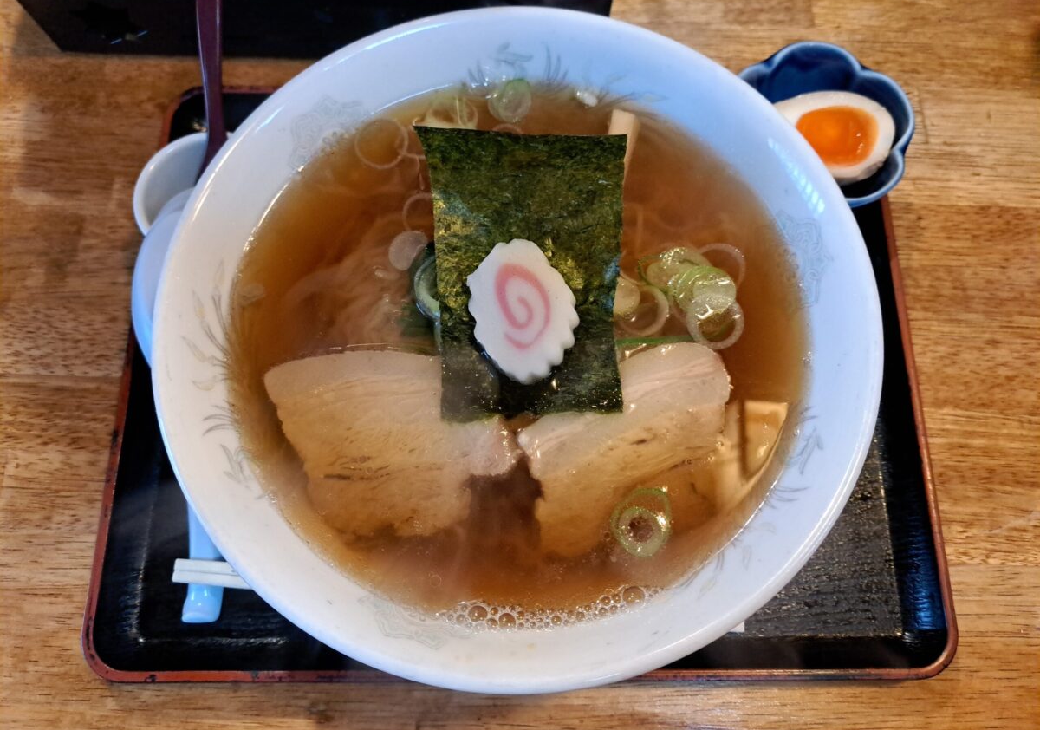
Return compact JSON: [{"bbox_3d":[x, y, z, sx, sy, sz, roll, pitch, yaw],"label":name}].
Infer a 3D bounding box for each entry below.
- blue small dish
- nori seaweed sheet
[{"bbox_3d":[0.126,-0.097,0.321,0.079,0.034,0.078,3,74,1],"label":"blue small dish"},{"bbox_3d":[0.002,-0.030,0.239,0.064,0.012,0.094,-2,89,0],"label":"nori seaweed sheet"}]

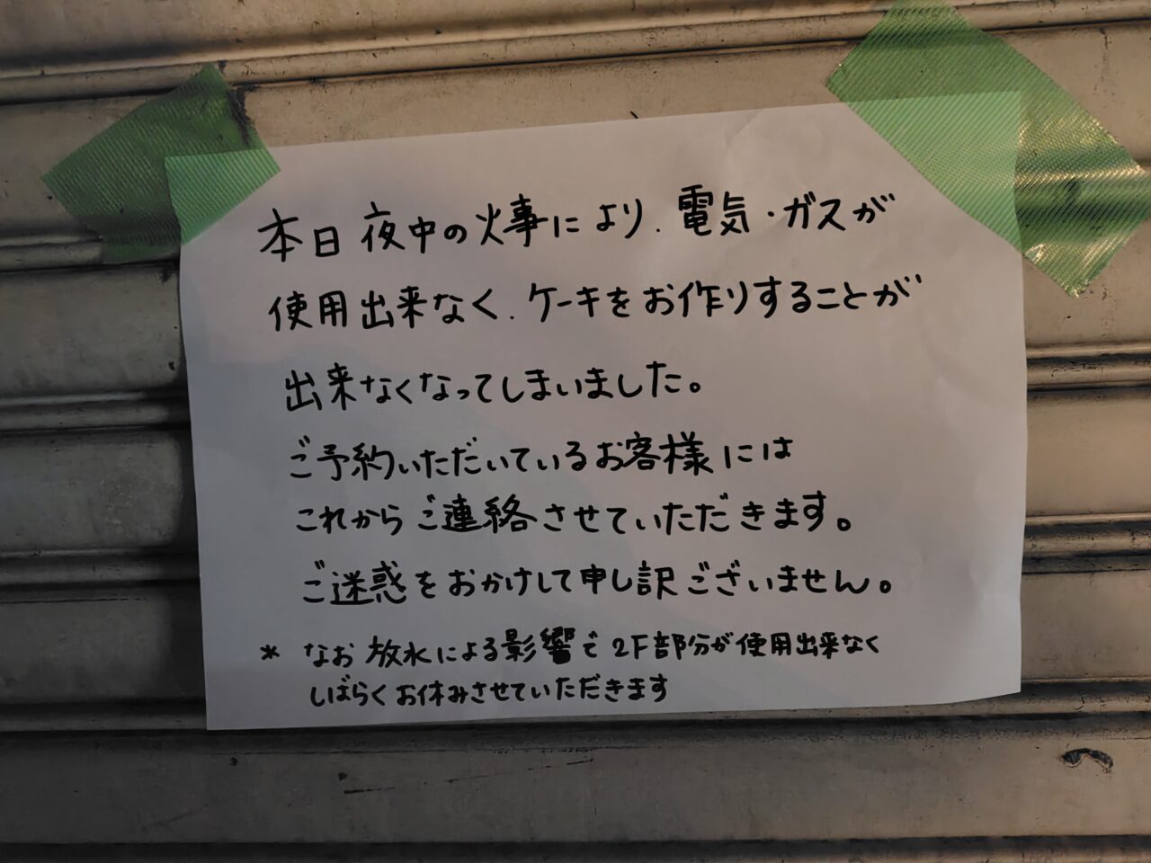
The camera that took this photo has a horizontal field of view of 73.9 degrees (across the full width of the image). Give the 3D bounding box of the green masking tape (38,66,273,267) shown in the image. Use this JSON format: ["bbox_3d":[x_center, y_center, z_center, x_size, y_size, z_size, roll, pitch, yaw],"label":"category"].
[{"bbox_3d":[-0.147,-0.090,0.274,0.076,0.050,0.009,-31,3,6],"label":"green masking tape"}]

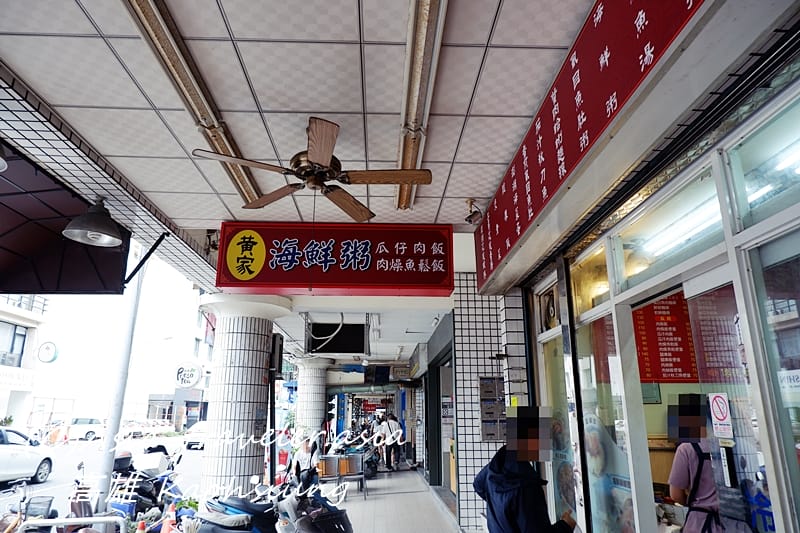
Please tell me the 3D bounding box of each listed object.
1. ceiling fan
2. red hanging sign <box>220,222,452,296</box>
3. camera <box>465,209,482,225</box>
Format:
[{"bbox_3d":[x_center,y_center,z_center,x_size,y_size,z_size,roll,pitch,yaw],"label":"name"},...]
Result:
[{"bbox_3d":[-0.472,-0.649,3.038,1.330,0.444,1.330,1,-16,-2],"label":"ceiling fan"},{"bbox_3d":[-0.571,-0.057,4.778,2.114,0.607,0.308,1,-16,-2],"label":"red hanging sign"},{"bbox_3d":[0.607,-0.405,4.204,0.125,0.068,0.065,-39,2,-27],"label":"camera"}]

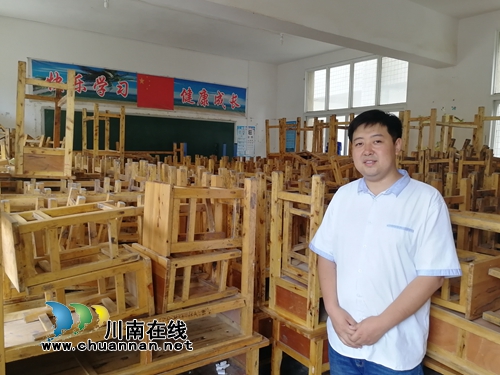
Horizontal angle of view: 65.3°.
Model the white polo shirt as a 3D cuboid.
[{"bbox_3d":[0.490,0.277,1.500,0.570,0.700,0.320,6,7,38],"label":"white polo shirt"}]

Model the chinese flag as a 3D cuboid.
[{"bbox_3d":[-1.944,-1.972,8.106,0.790,0.664,0.020,-3,7,-35],"label":"chinese flag"}]

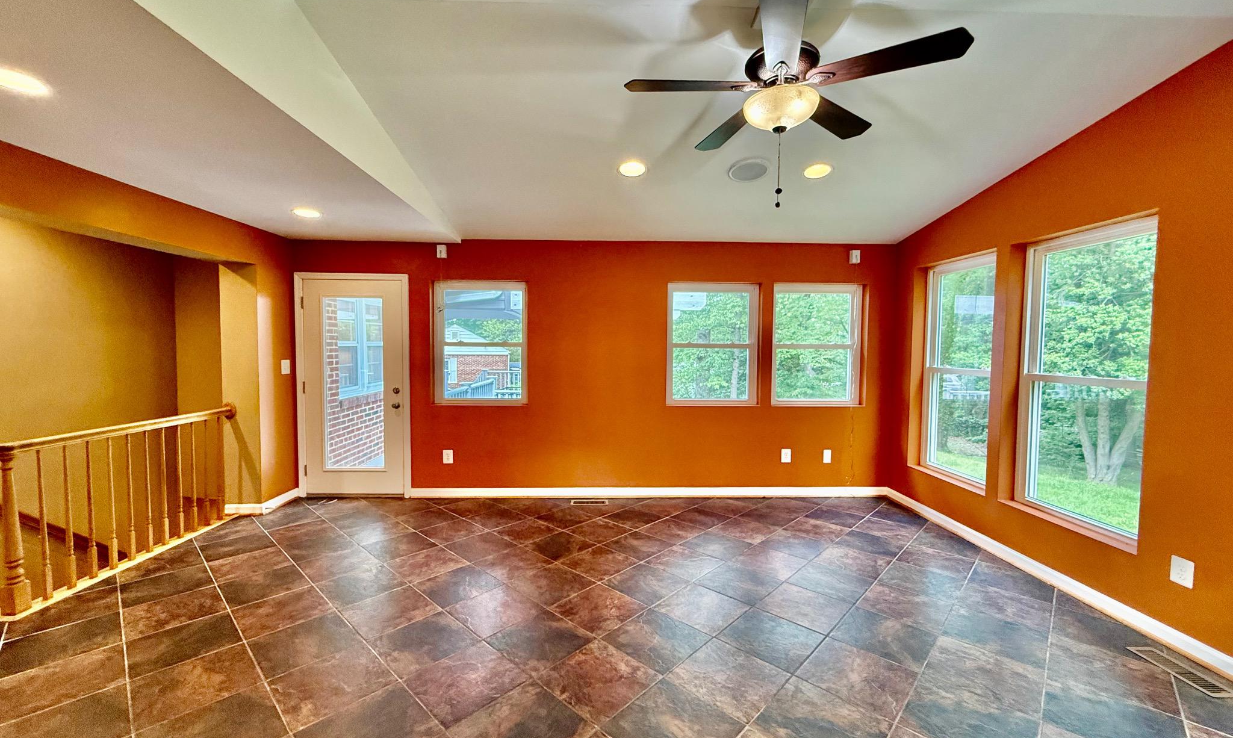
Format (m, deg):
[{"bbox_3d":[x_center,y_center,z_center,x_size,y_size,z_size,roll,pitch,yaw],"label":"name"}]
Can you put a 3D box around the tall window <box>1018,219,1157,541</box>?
[{"bbox_3d":[2.862,0.062,3.048,0.090,1.802,0.915,0,3,-2],"label":"tall window"}]

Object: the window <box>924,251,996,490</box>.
[{"bbox_3d":[2.830,0.008,4.099,0.090,1.802,0.922,0,3,-2],"label":"window"}]

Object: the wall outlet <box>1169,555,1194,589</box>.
[{"bbox_3d":[2.752,0.990,2.431,0.010,0.125,0.088,0,3,-2],"label":"wall outlet"}]

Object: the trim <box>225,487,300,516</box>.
[{"bbox_3d":[-3.207,1.197,4.505,0.348,0.100,0.459,0,3,-2],"label":"trim"}]

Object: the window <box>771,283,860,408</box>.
[{"bbox_3d":[1.967,-0.232,4.942,0.918,1.181,0.090,0,3,-2],"label":"window"}]

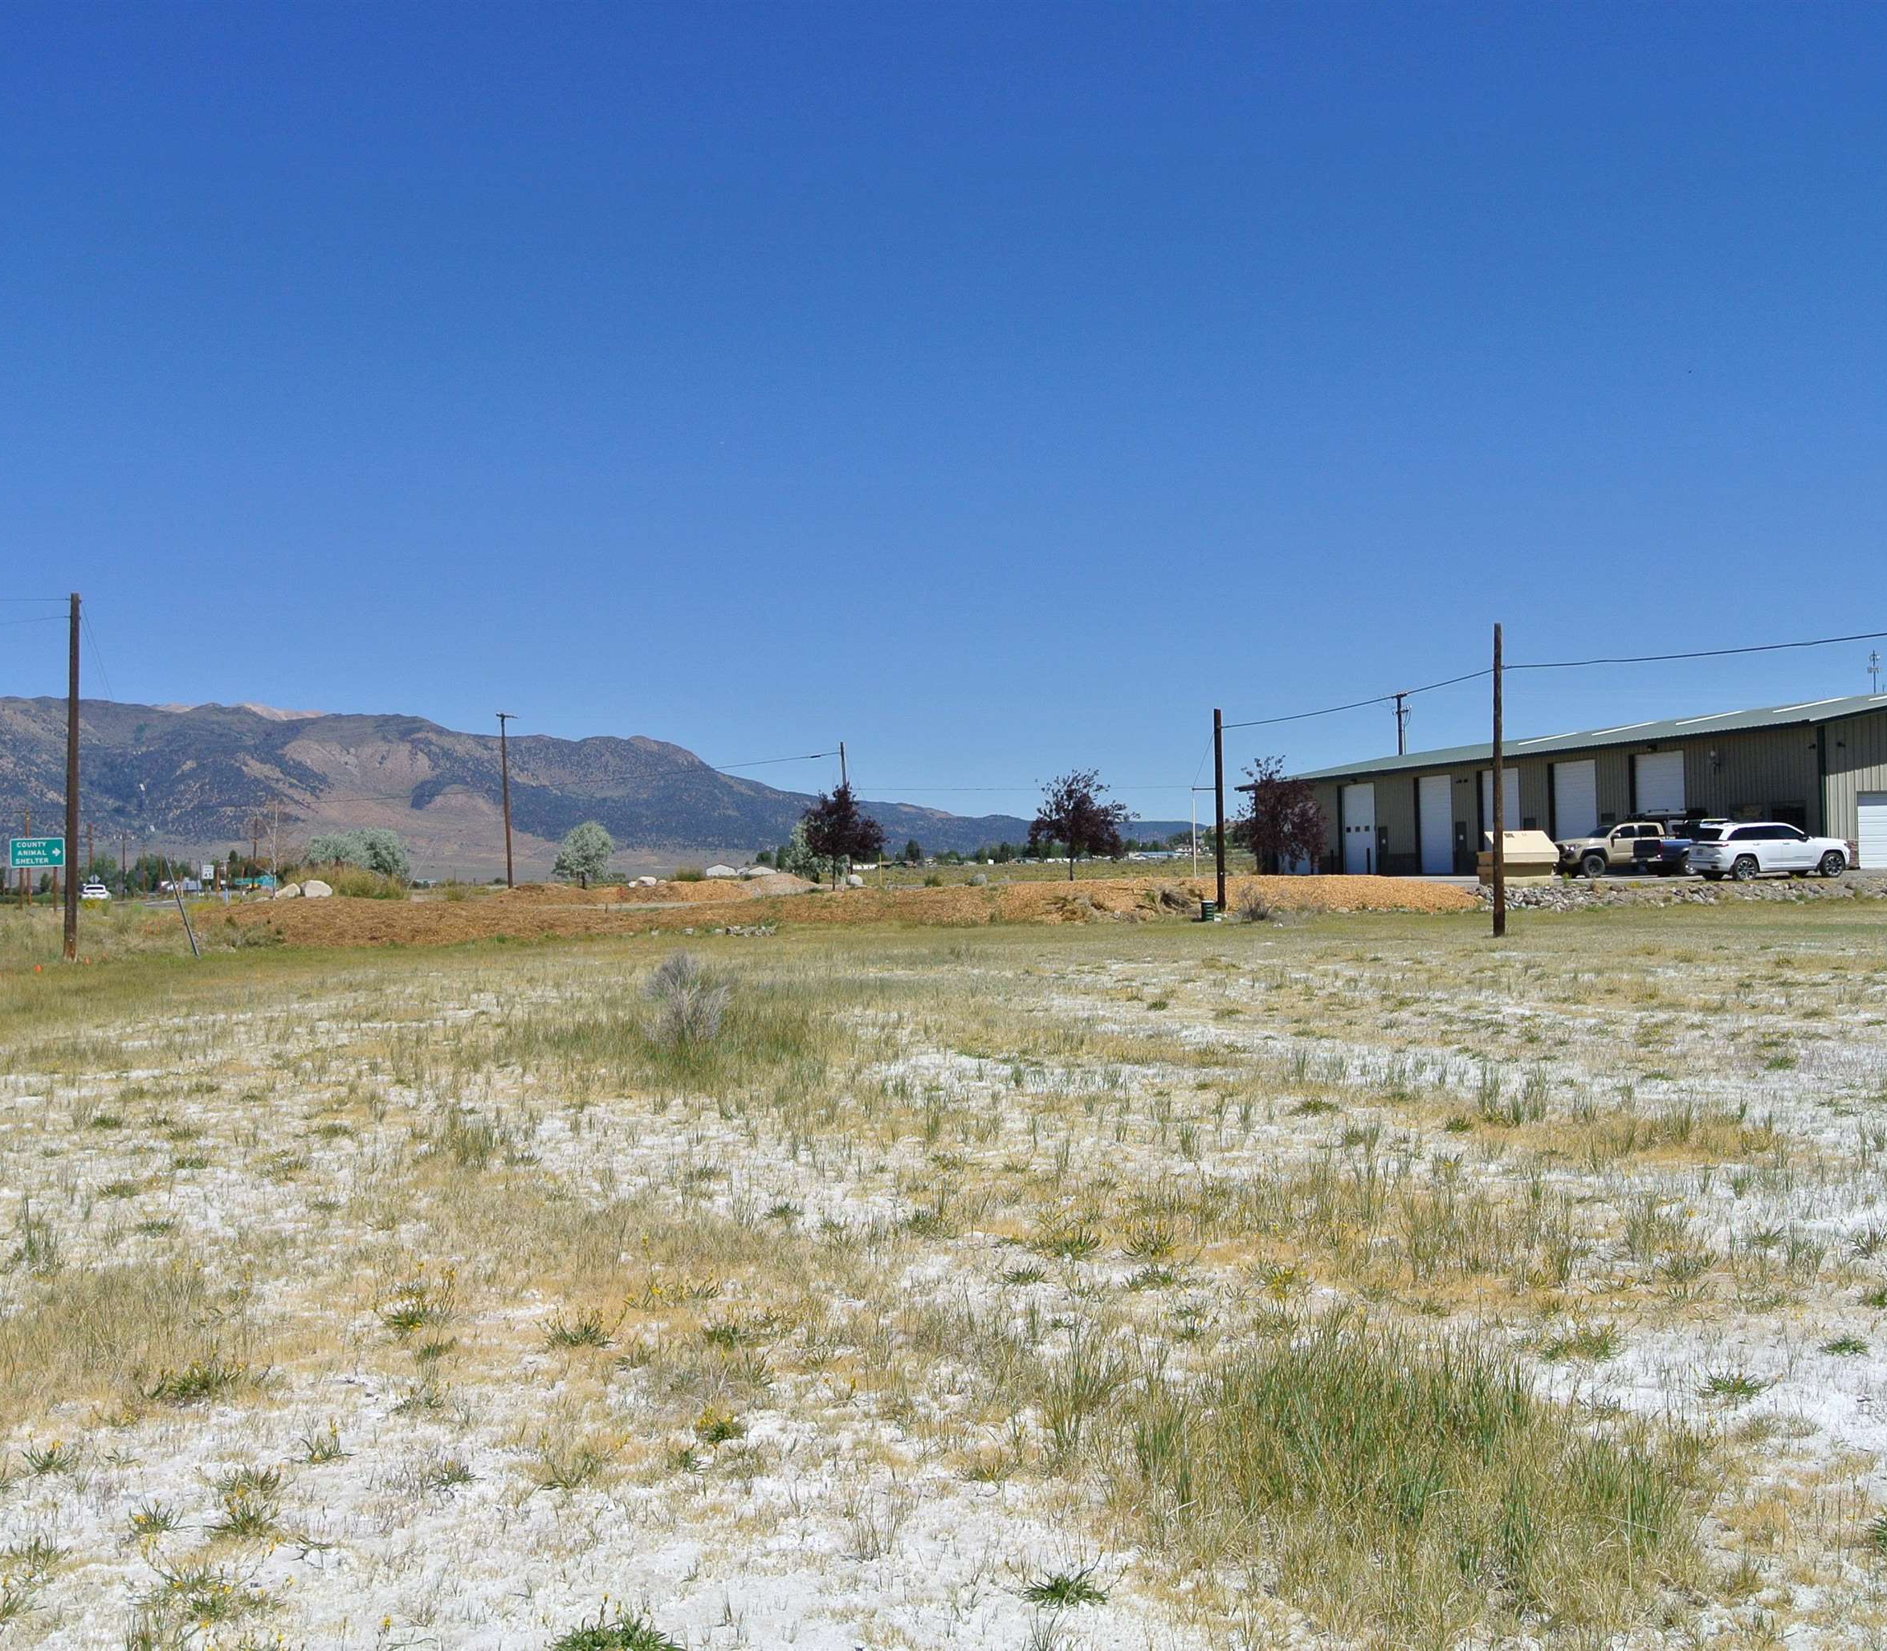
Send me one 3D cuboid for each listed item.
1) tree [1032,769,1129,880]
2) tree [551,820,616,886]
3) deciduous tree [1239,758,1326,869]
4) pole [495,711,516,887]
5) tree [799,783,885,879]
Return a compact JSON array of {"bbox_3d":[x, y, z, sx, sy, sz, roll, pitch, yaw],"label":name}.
[{"bbox_3d":[6.126,0.043,99.000,4.400,5.130,4.400,-1,-1,0],"label":"tree"},{"bbox_3d":[-20.407,1.646,125.000,3.600,3.950,3.600,-1,-1,0],"label":"tree"},{"bbox_3d":[13.633,-0.232,88.000,3.500,5.100,3.500,-1,-1,0],"label":"deciduous tree"},{"bbox_3d":[-25.226,-1.393,127.000,0.300,10.140,2.200,-2,-1,17],"label":"pole"},{"bbox_3d":[-4.382,0.485,96.000,3.750,4.680,3.750,-1,-1,0],"label":"tree"}]

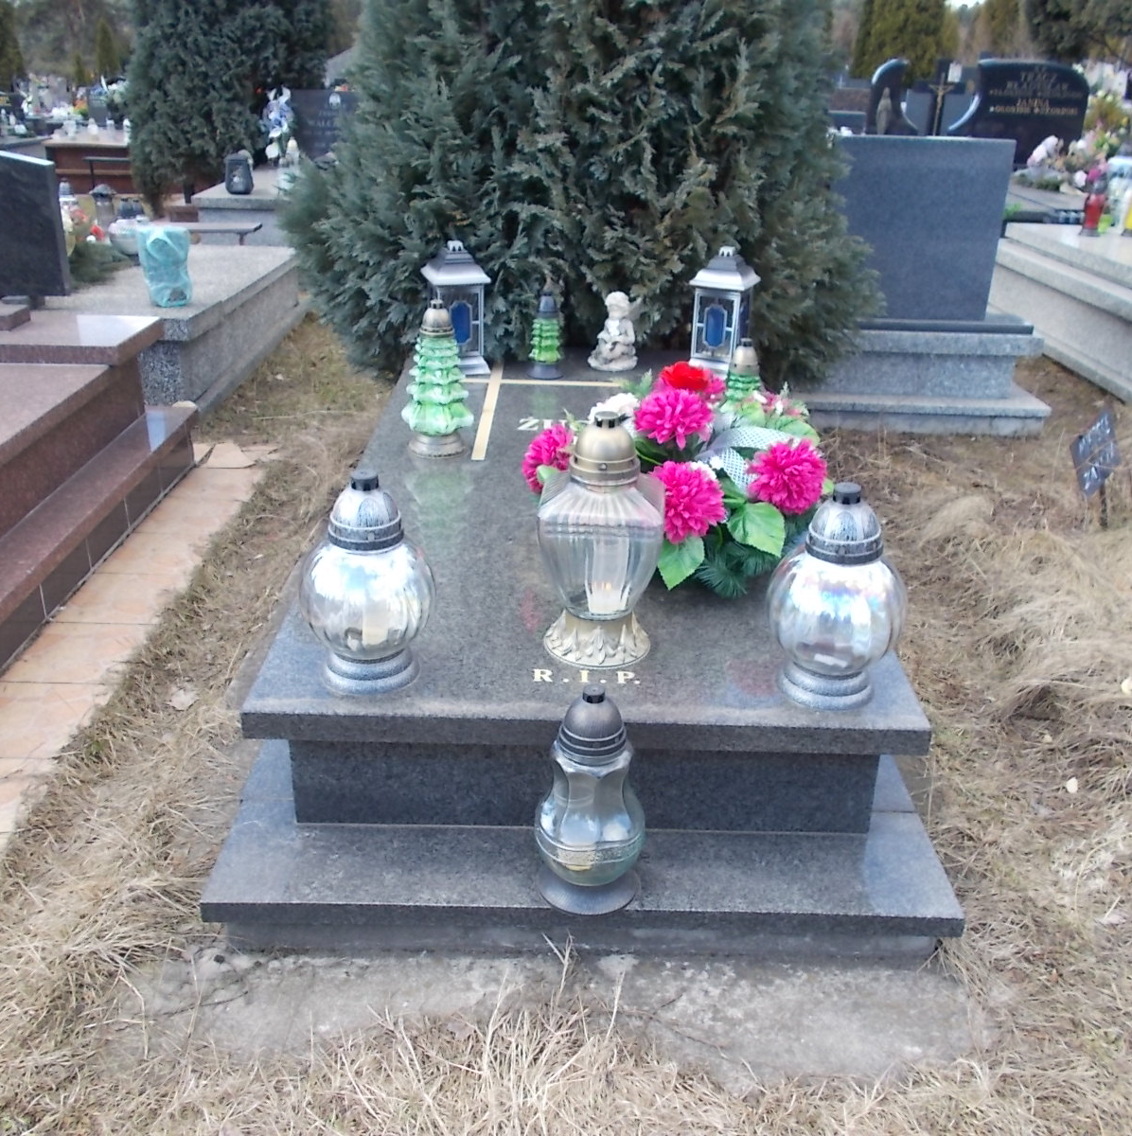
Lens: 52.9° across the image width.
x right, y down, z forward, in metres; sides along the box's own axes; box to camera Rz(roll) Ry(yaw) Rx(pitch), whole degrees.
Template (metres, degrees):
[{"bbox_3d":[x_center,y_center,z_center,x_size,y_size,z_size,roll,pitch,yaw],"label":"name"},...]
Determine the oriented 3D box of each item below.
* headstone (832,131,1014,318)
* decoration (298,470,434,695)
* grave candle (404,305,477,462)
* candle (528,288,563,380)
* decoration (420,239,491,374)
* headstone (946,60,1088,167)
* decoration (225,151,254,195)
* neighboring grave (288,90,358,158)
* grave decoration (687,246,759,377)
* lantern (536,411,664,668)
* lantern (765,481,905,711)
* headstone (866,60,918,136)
[{"bbox_3d":[1.163,-1.168,3.914,0.637,0.601,0.086,1,25,-1],"label":"headstone"},{"bbox_3d":[-0.290,0.013,1.665,0.199,0.320,0.199,1,25,-1],"label":"decoration"},{"bbox_3d":[-0.298,-0.433,2.608,0.164,0.331,0.164,1,25,-1],"label":"grave candle"},{"bbox_3d":[-0.055,-0.669,3.250,0.102,0.229,0.102,1,25,-1],"label":"candle"},{"bbox_3d":[-0.318,-0.764,3.320,0.167,0.374,0.167,-8,27,-17],"label":"decoration"},{"bbox_3d":[3.410,-3.429,8.583,1.020,0.744,0.120,1,26,0],"label":"headstone"},{"bbox_3d":[-1.921,-2.331,6.702,0.155,0.237,0.150,1,26,0],"label":"decoration"},{"bbox_3d":[-1.662,-3.141,8.129,0.665,0.535,0.100,1,26,0],"label":"neighboring grave"},{"bbox_3d":[0.452,-0.746,3.299,0.164,0.359,0.164,13,27,23],"label":"grave decoration"},{"bbox_3d":[0.061,-0.058,1.843,0.197,0.402,0.197,1,26,0],"label":"lantern"},{"bbox_3d":[0.414,0.033,1.740,0.210,0.341,0.210,1,26,0],"label":"lantern"},{"bbox_3d":[2.290,-3.192,7.949,0.390,0.690,0.120,1,26,0],"label":"headstone"}]

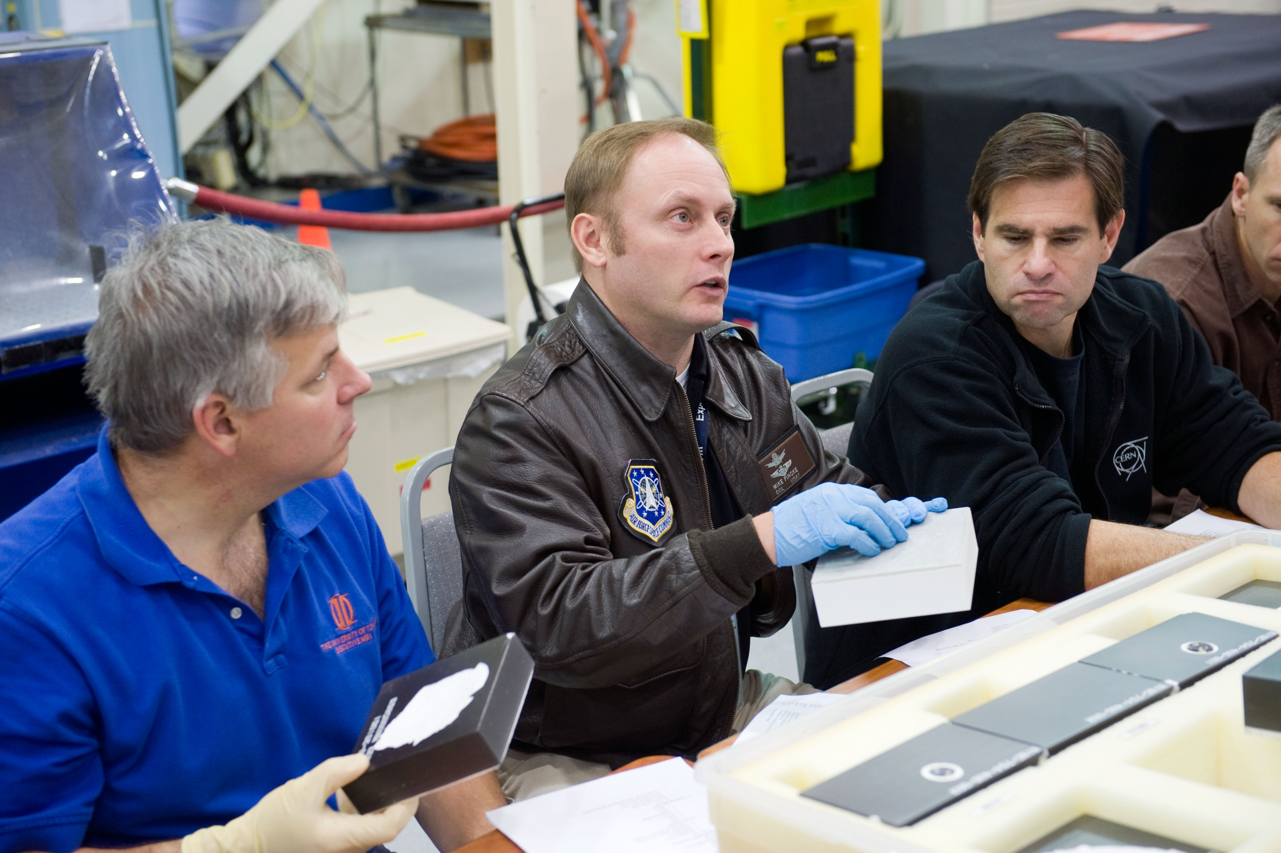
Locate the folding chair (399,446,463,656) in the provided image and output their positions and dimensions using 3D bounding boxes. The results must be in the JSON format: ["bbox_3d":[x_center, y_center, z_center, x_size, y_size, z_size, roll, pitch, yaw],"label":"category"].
[{"bbox_3d":[0.066,0.440,2.495,0.460,0.870,0.520,-15,20,-38],"label":"folding chair"}]

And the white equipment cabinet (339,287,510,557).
[{"bbox_3d":[-0.640,0.023,4.739,0.500,0.500,0.610,-13,19,-33],"label":"white equipment cabinet"}]

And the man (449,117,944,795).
[{"bbox_3d":[0.101,0.287,2.332,0.570,1.250,0.750,-16,21,-41],"label":"man"}]

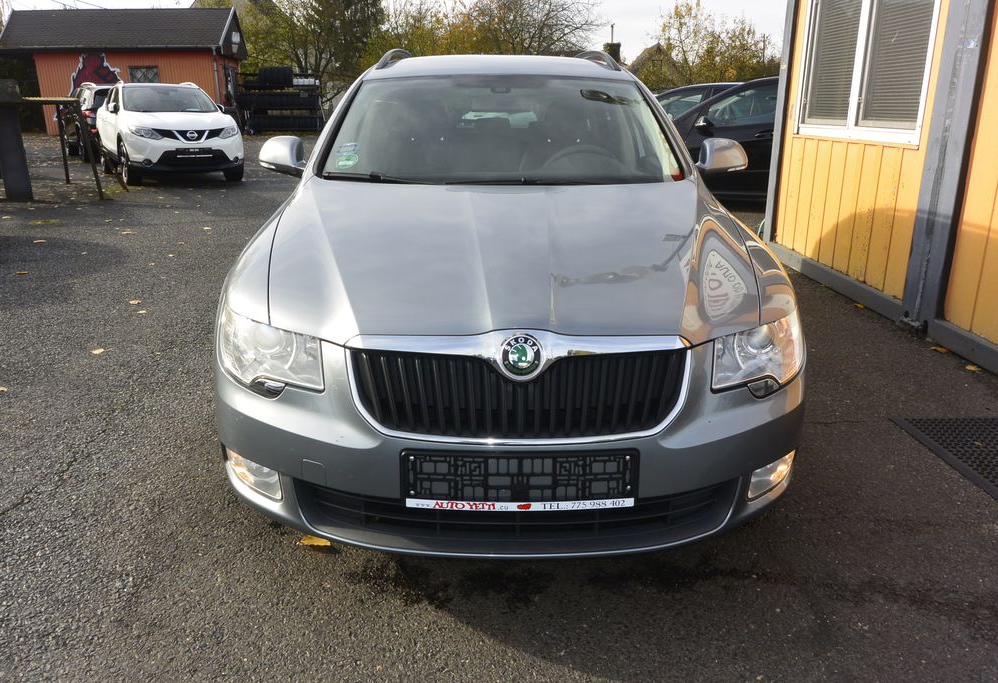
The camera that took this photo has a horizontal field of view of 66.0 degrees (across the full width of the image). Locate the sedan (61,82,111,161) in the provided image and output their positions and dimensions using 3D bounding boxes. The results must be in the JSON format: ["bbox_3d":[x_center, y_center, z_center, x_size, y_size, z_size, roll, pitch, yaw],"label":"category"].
[{"bbox_3d":[-8.904,-5.116,17.822,1.840,1.650,4.550,-11,20,-31],"label":"sedan"}]

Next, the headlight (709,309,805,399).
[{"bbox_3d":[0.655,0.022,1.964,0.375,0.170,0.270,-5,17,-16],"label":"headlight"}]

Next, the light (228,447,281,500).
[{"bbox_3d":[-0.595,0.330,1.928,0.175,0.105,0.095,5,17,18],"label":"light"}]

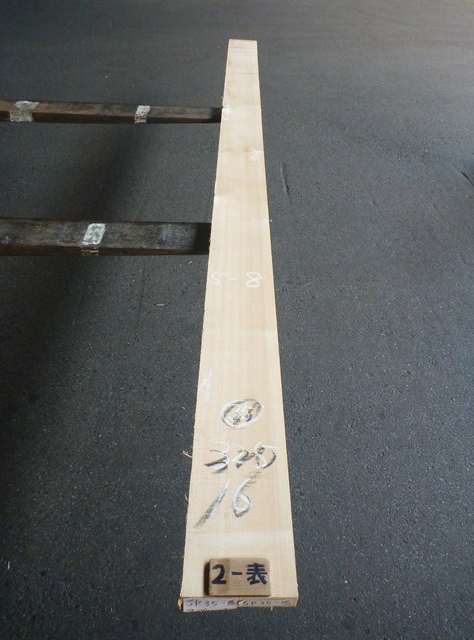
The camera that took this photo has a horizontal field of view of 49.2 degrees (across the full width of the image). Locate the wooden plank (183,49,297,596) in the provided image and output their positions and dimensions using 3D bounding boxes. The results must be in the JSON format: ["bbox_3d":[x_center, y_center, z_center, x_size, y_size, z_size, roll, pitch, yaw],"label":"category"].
[{"bbox_3d":[0.019,-0.647,1.957,0.165,0.036,3.220,0,41,1],"label":"wooden plank"}]

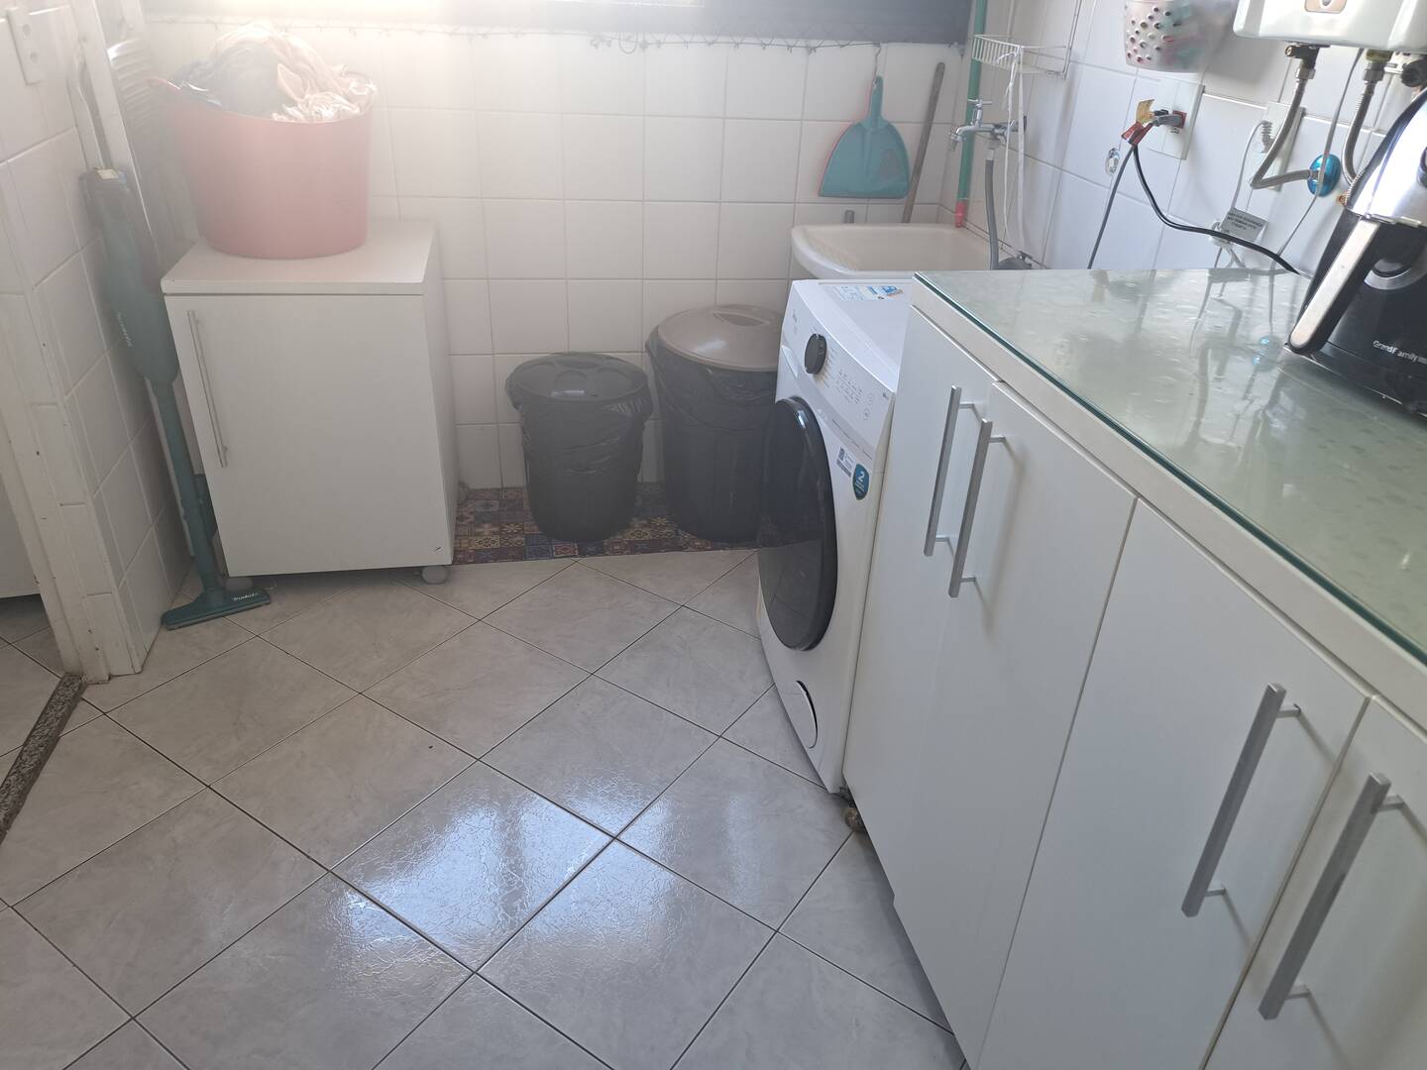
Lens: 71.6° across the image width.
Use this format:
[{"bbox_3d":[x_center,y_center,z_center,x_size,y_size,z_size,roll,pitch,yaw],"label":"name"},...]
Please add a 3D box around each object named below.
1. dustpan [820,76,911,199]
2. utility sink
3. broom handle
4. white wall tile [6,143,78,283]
[{"bbox_3d":[0.407,-1.026,2.564,0.250,0.300,0.055,-3,30,-11],"label":"dustpan"},{"bbox_3d":[0.445,-0.536,2.423,0.475,0.360,0.490,-3,30,-10],"label":"utility sink"},{"bbox_3d":[0.512,-0.694,2.766,0.024,1.139,0.024,1,27,-13],"label":"broom handle"},{"bbox_3d":[-1.199,-0.585,1.770,0.010,0.200,0.200,-3,30,-11],"label":"white wall tile"}]

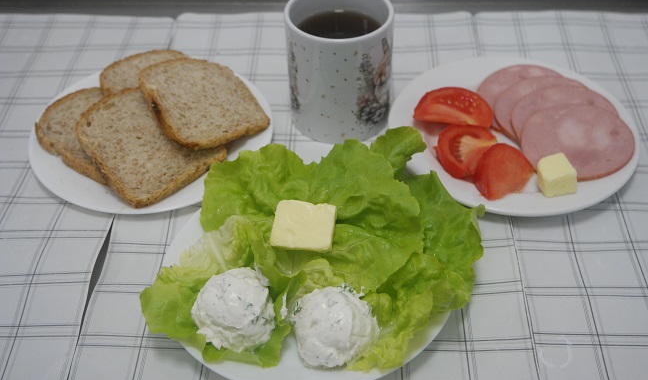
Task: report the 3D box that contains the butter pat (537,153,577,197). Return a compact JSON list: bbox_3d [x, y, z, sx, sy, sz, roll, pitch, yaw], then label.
[{"bbox_3d":[0.169,-0.009,0.574,0.021,0.021,0.021,-13,44,-2],"label":"butter pat"}]

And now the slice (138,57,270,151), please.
[{"bbox_3d":[-0.093,-0.069,0.621,0.074,0.011,0.105,-15,48,-25],"label":"slice"}]

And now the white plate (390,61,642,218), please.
[{"bbox_3d":[0.148,-0.042,0.624,0.190,0.020,0.190,-1,45,1],"label":"white plate"}]

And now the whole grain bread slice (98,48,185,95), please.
[{"bbox_3d":[-0.136,-0.074,0.645,0.078,0.011,0.105,-16,52,-14],"label":"whole grain bread slice"}]

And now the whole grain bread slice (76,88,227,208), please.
[{"bbox_3d":[-0.136,-0.036,0.602,0.082,0.011,0.105,-32,62,-30],"label":"whole grain bread slice"}]

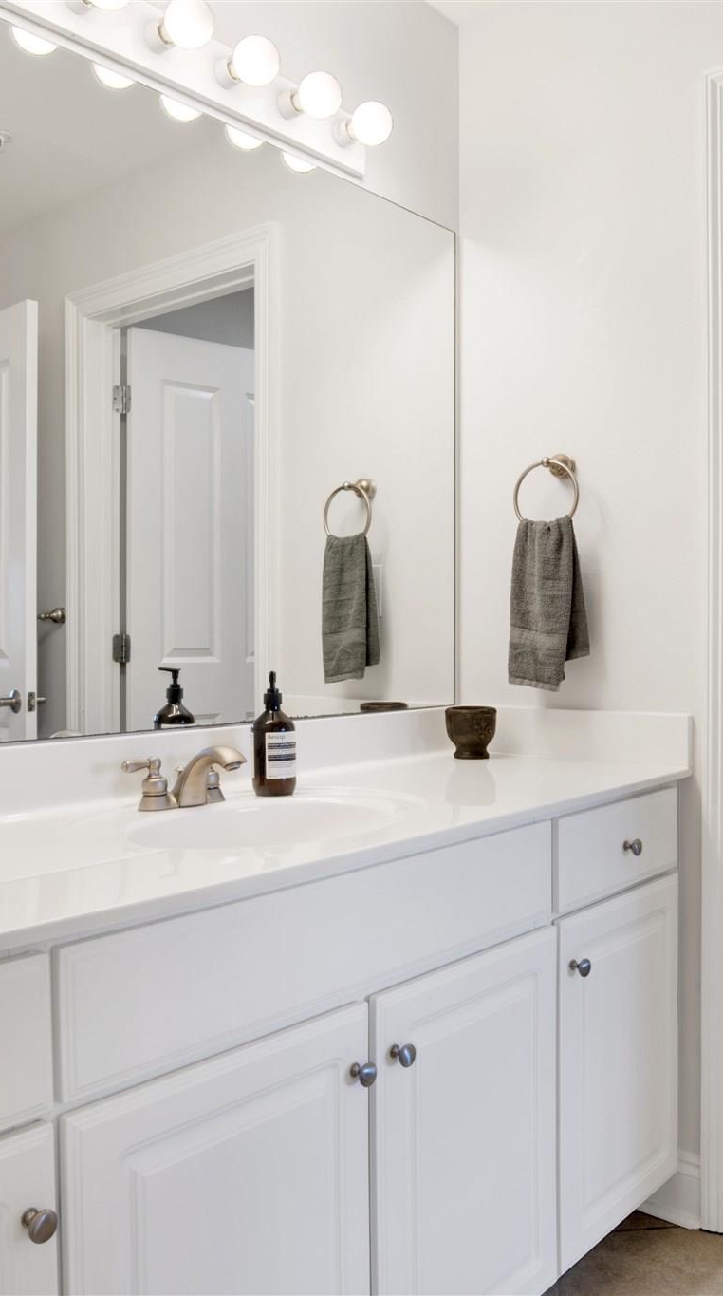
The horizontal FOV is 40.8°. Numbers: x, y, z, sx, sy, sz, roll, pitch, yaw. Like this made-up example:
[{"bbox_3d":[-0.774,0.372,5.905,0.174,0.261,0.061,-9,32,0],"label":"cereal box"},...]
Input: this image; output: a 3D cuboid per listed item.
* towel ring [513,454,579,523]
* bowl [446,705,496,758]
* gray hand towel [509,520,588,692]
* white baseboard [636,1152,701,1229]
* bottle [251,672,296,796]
[{"bbox_3d":[0.400,-0.330,2.049,0.152,0.165,0.072,0,0,39],"label":"towel ring"},{"bbox_3d":[0.237,0.183,2.099,0.111,0.105,0.111,0,0,0],"label":"bowl"},{"bbox_3d":[0.398,-0.091,2.035,0.150,0.365,0.075,0,0,39],"label":"gray hand towel"},{"bbox_3d":[0.599,1.055,1.917,0.145,0.136,0.028,0,0,39],"label":"white baseboard"},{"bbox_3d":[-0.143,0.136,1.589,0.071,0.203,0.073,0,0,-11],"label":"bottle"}]

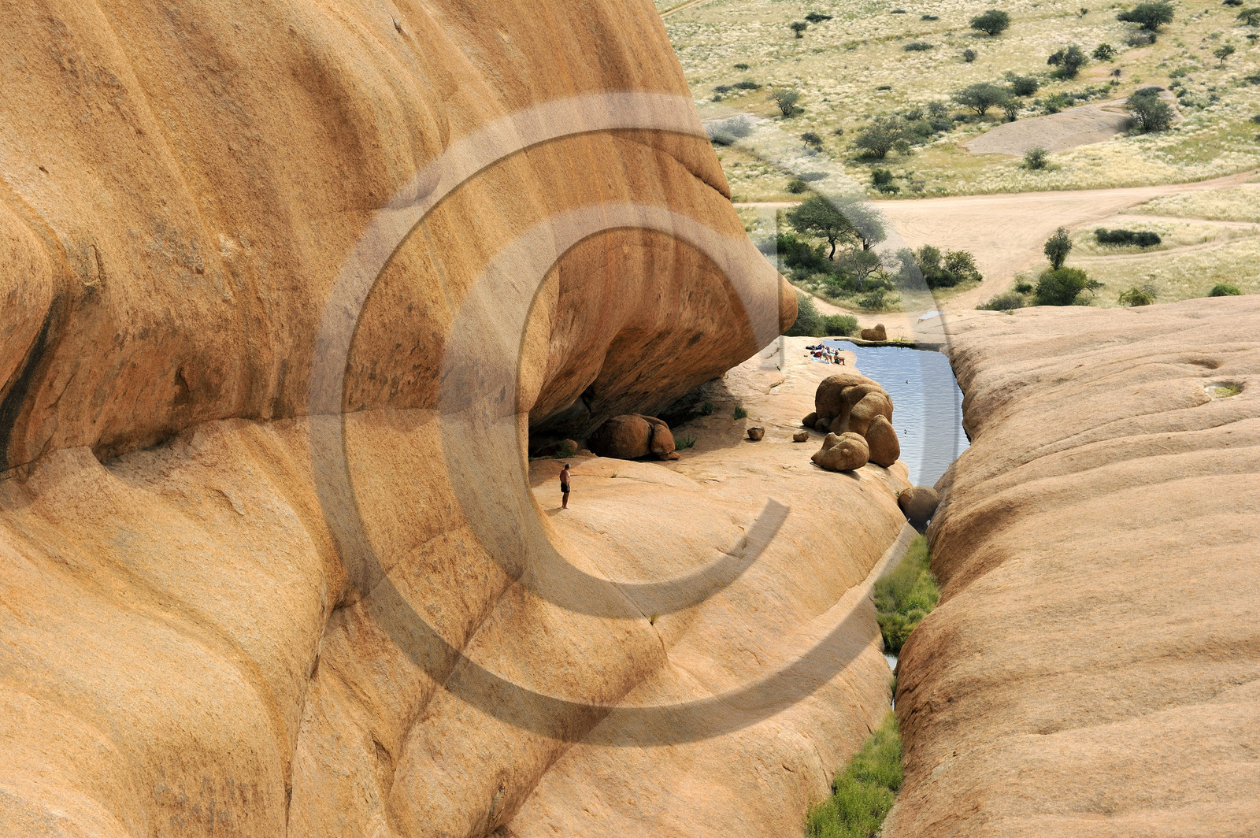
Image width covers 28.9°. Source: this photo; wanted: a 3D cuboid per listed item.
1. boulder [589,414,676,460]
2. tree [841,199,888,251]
[{"bbox_3d":[0.110,0.770,107.000,3.790,1.950,3.000,0,13,0],"label":"boulder"},{"bbox_3d":[22.110,-18.010,230.470,4.370,5.040,4.240,0,14,0],"label":"tree"}]

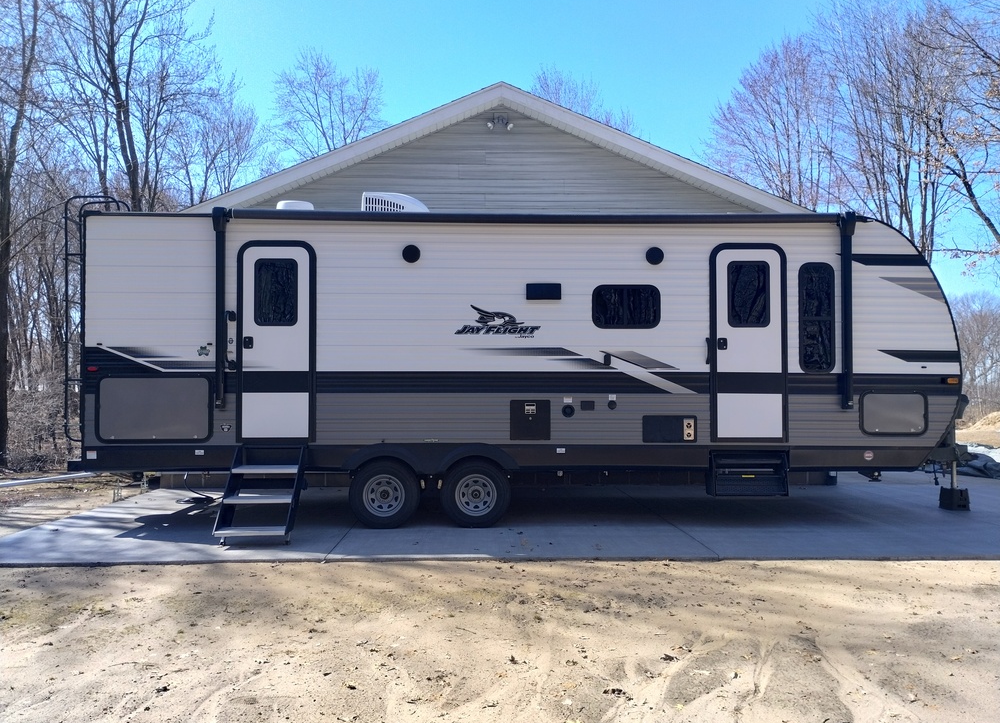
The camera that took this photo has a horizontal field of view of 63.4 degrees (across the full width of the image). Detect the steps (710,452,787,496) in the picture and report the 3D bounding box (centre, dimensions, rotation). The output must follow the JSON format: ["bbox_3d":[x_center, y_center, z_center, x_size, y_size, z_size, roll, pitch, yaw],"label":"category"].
[{"bbox_3d":[2.392,1.078,7.914,0.720,0.440,0.380,0,-1,-1],"label":"steps"}]

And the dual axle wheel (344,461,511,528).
[{"bbox_3d":[-0.653,1.236,7.668,1.513,0.662,0.210,0,-1,-1],"label":"dual axle wheel"}]

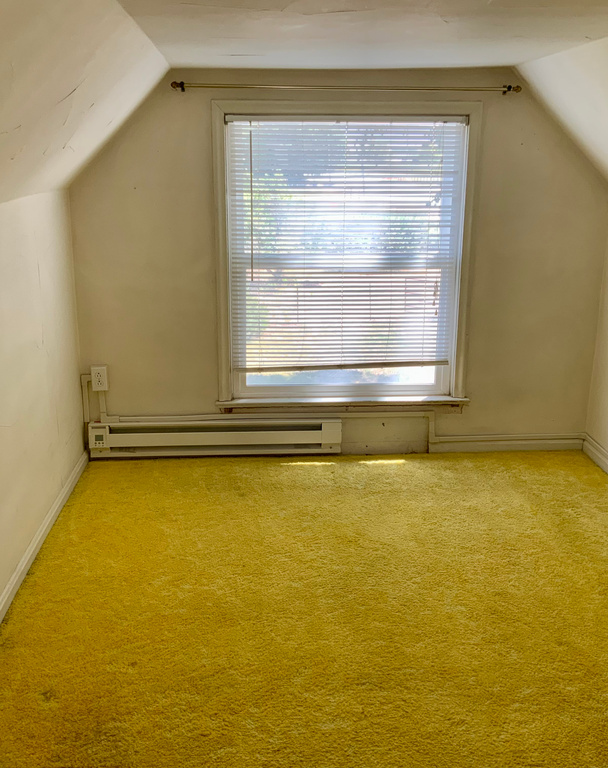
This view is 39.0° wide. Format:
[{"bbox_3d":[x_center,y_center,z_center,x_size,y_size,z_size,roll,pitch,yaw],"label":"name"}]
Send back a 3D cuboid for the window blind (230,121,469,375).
[{"bbox_3d":[0.201,-0.648,4.072,1.118,1.193,0.045,-1,15,-3],"label":"window blind"}]

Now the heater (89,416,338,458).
[{"bbox_3d":[-0.427,0.258,4.229,1.223,0.175,0.072,-1,15,-3],"label":"heater"}]

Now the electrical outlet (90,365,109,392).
[{"bbox_3d":[-0.978,-0.029,4.132,0.071,0.117,0.042,-1,15,-3],"label":"electrical outlet"}]

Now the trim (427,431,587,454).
[{"bbox_3d":[1.034,0.302,4.376,0.796,0.095,0.020,-1,15,-3],"label":"trim"}]

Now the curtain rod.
[{"bbox_3d":[0.194,-1.320,3.828,1.554,0.048,0.085,-1,15,-3],"label":"curtain rod"}]

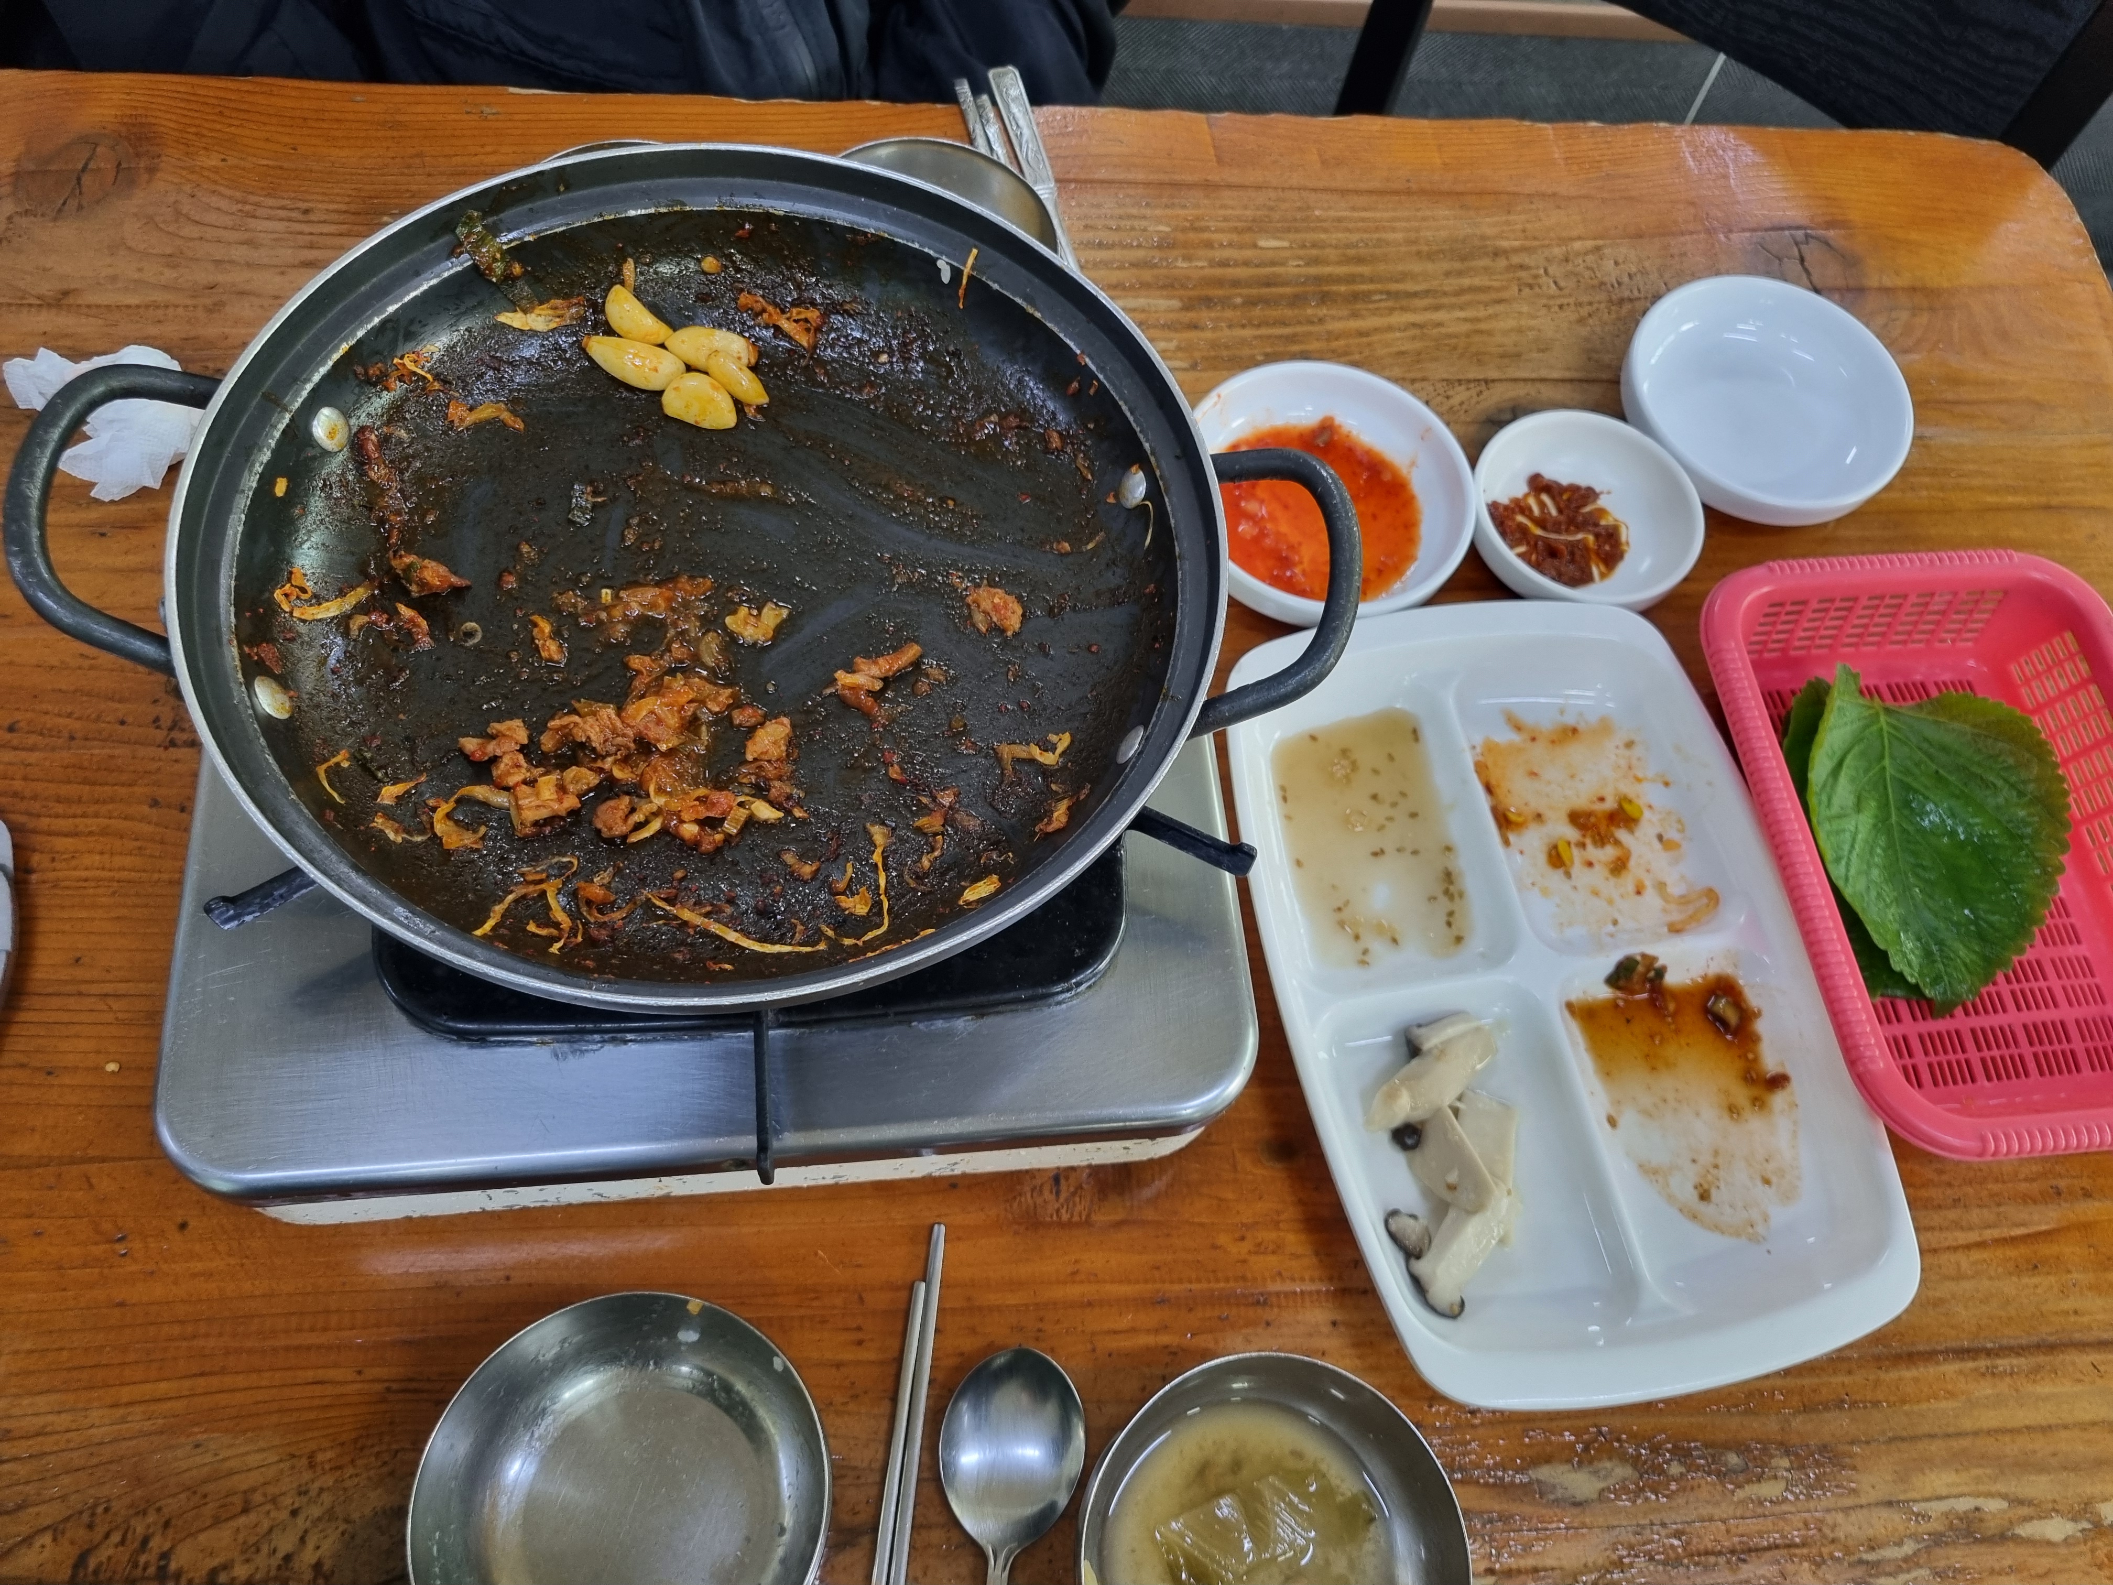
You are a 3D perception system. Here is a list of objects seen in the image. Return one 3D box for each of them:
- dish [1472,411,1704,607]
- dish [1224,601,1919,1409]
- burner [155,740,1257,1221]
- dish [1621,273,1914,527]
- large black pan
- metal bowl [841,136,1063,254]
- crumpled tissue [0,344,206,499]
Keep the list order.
[{"bbox_3d":[0.204,-0.104,0.621,0.088,0.028,0.088,3,64,-6],"label":"dish"},{"bbox_3d":[0.163,0.060,0.537,0.189,0.027,0.272,-8,66,-11],"label":"dish"},{"bbox_3d":[-0.102,-0.029,0.505,0.289,0.098,0.305,-2,65,-9],"label":"burner"},{"bbox_3d":[0.288,-0.157,0.655,0.118,0.032,0.118,3,64,-6],"label":"dish"},{"bbox_3d":[-0.089,-0.054,0.429,0.338,0.072,0.262,0,64,-7],"label":"large black pan"},{"bbox_3d":[-0.052,-0.203,0.625,0.103,0.046,0.103,-2,65,-9],"label":"metal bowl"},{"bbox_3d":[-0.331,-0.133,0.567,0.100,0.025,0.070,-2,65,-9],"label":"crumpled tissue"}]

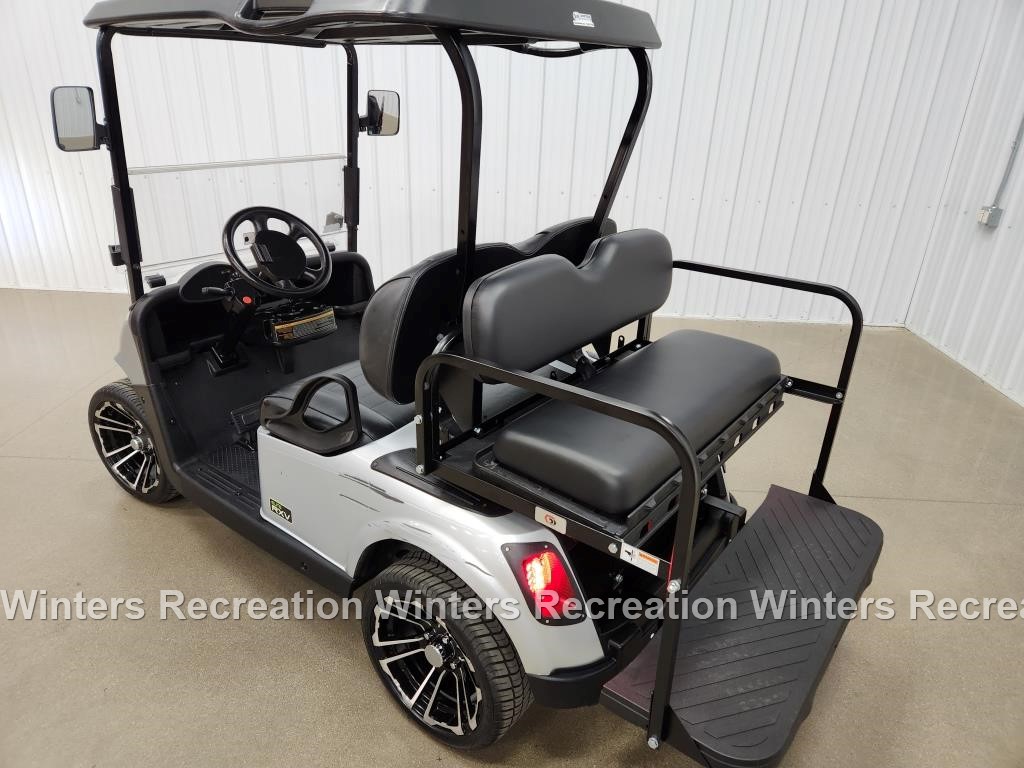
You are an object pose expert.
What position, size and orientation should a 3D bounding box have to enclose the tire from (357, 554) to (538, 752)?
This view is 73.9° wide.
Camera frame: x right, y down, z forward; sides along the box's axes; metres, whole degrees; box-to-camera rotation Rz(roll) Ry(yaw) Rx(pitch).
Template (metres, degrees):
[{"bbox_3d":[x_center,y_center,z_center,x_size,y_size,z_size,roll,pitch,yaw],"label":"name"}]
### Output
[{"bbox_3d":[-0.183,0.714,1.831,0.475,0.475,0.210,20,30,33],"label":"tire"}]

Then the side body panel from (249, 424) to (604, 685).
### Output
[{"bbox_3d":[-0.288,0.360,1.741,1.240,0.565,0.170,20,30,33],"label":"side body panel"}]

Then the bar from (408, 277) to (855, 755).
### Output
[{"bbox_3d":[0.382,0.146,1.786,0.700,0.715,1.110,20,30,33],"label":"bar"}]

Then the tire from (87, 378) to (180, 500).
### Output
[{"bbox_3d":[-1.486,0.224,2.789,0.515,0.515,0.207,16,28,26],"label":"tire"}]

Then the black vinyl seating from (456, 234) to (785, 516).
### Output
[{"bbox_3d":[0.339,-0.123,1.746,0.495,0.410,0.920,20,30,33],"label":"black vinyl seating"}]

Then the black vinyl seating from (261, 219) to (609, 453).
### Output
[{"bbox_3d":[-0.166,-0.227,2.134,0.620,0.590,1.060,20,30,33],"label":"black vinyl seating"}]

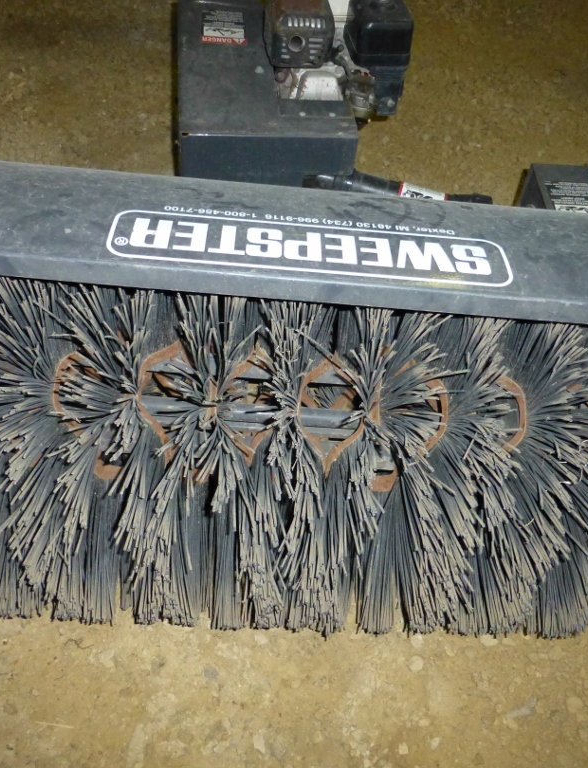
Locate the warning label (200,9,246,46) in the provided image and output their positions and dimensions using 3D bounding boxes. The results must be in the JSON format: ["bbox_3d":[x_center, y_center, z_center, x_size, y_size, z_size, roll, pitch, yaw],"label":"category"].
[{"bbox_3d":[-0.124,-0.631,1.257,0.080,0.005,0.110,-2,55,-9],"label":"warning label"}]

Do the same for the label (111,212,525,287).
[{"bbox_3d":[0.021,-0.142,0.746,0.420,0.005,0.083,3,46,-5],"label":"label"}]

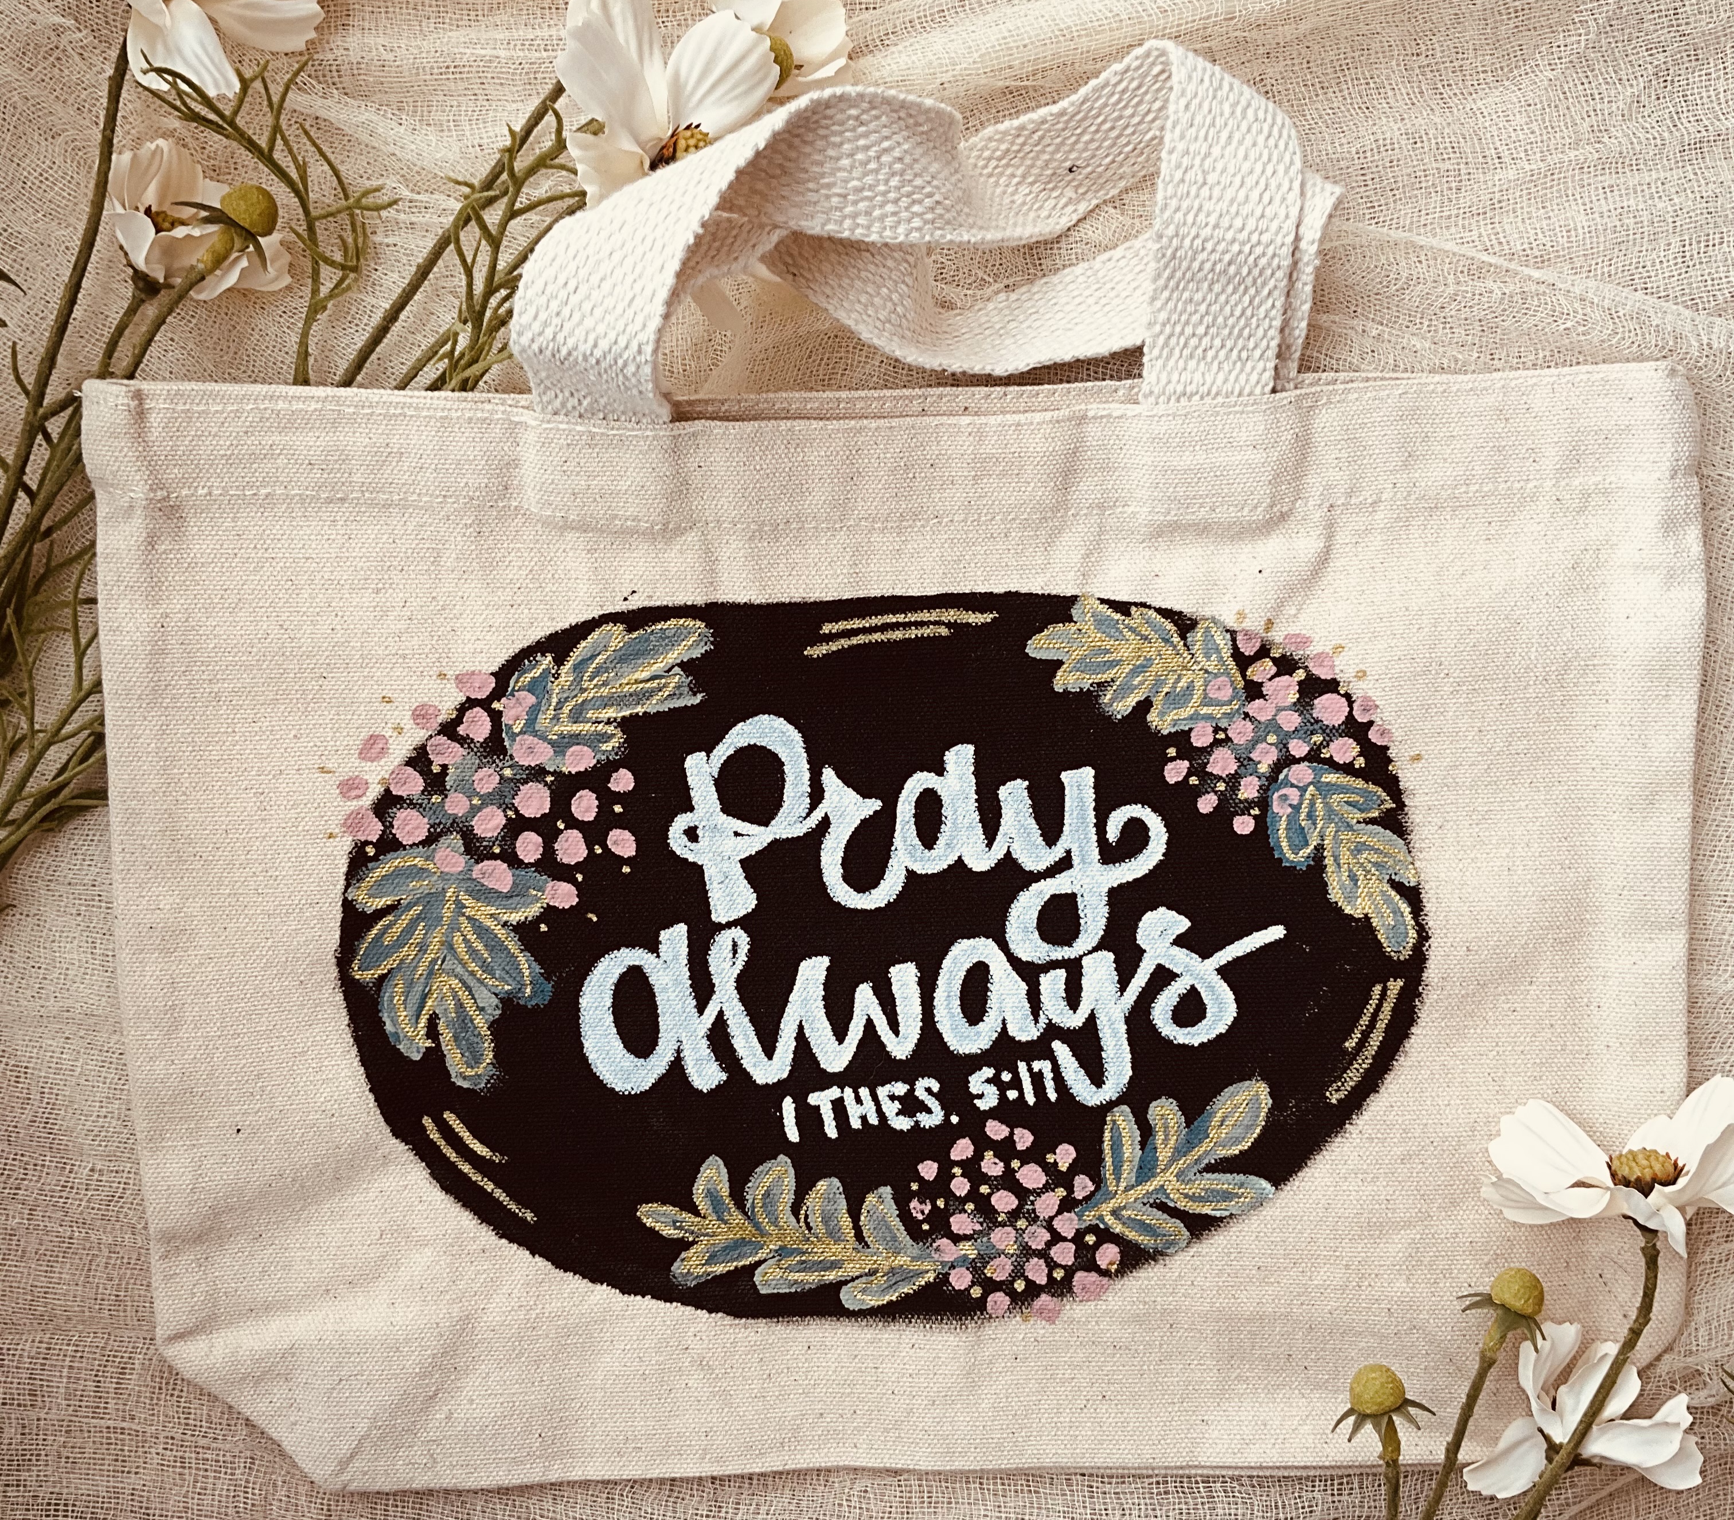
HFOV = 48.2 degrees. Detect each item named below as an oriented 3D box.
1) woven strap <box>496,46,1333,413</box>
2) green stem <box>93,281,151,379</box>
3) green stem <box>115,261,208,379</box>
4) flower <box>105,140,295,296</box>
[{"bbox_3d":[0.011,-0.101,0.369,0.158,0.047,0.073,0,90,0],"label":"woven strap"},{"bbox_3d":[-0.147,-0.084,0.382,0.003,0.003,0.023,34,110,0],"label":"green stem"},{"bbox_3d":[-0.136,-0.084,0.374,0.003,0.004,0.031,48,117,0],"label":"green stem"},{"bbox_3d":[-0.129,-0.104,0.374,0.036,0.033,0.023,25,132,0],"label":"flower"}]

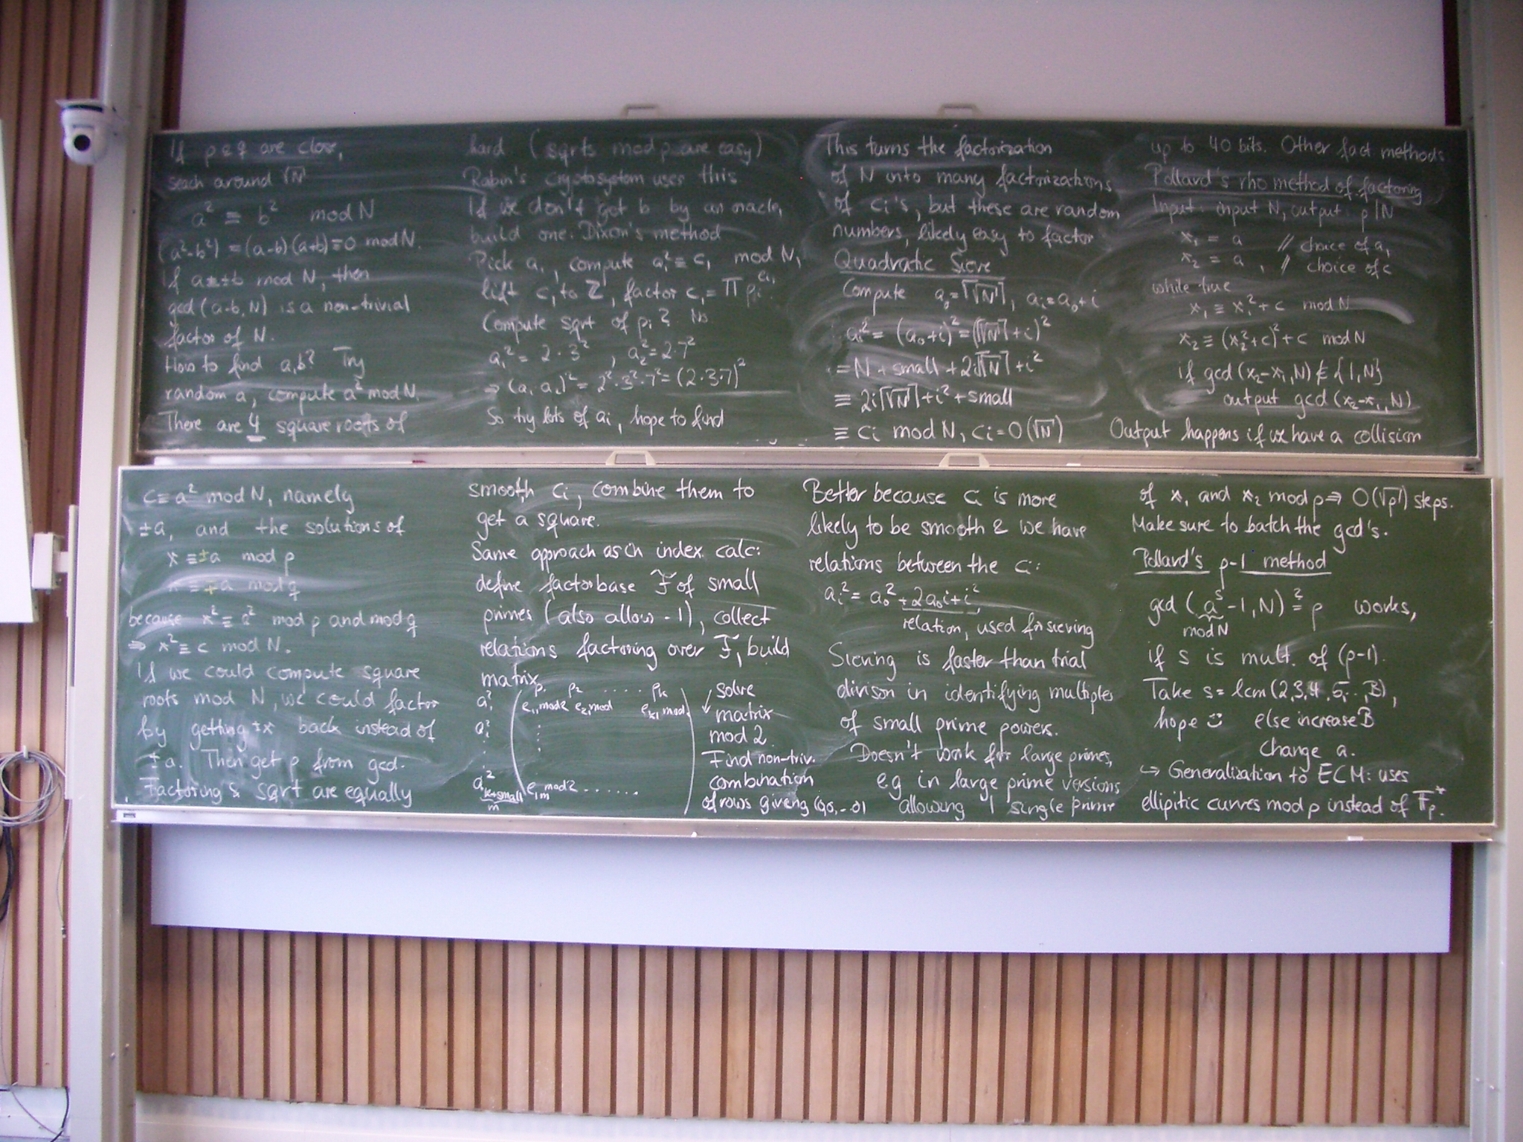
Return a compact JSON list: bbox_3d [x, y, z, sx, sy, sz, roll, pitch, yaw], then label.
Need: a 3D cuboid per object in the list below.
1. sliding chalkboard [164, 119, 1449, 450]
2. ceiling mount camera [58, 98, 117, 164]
[{"bbox_3d":[0.112,-0.842,4.570,3.950,1.000,0.050,0,-3,2],"label":"sliding chalkboard"},{"bbox_3d":[-1.895,-1.233,4.330,0.140,0.160,0.155,1,-3,-13],"label":"ceiling mount camera"}]

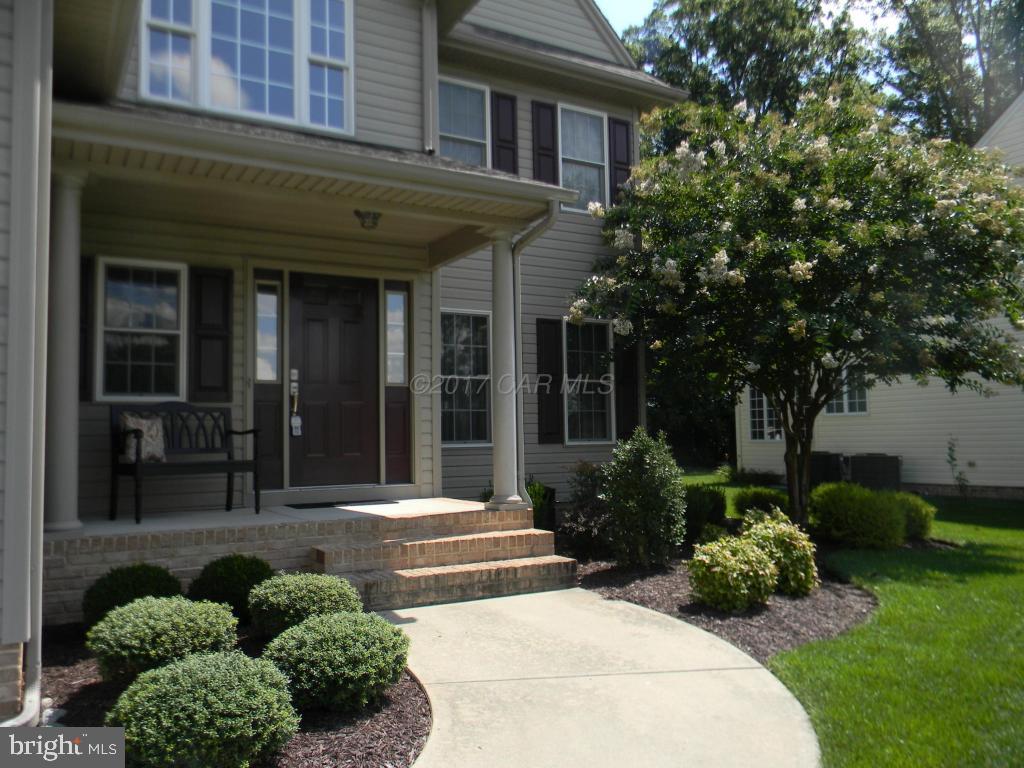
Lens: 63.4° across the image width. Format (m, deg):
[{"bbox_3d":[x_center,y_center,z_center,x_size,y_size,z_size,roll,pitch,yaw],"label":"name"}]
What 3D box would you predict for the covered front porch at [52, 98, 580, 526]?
[{"bbox_3d":[-1.637,-0.578,6.848,3.900,3.310,2.180,1,-5,-29],"label":"covered front porch"}]

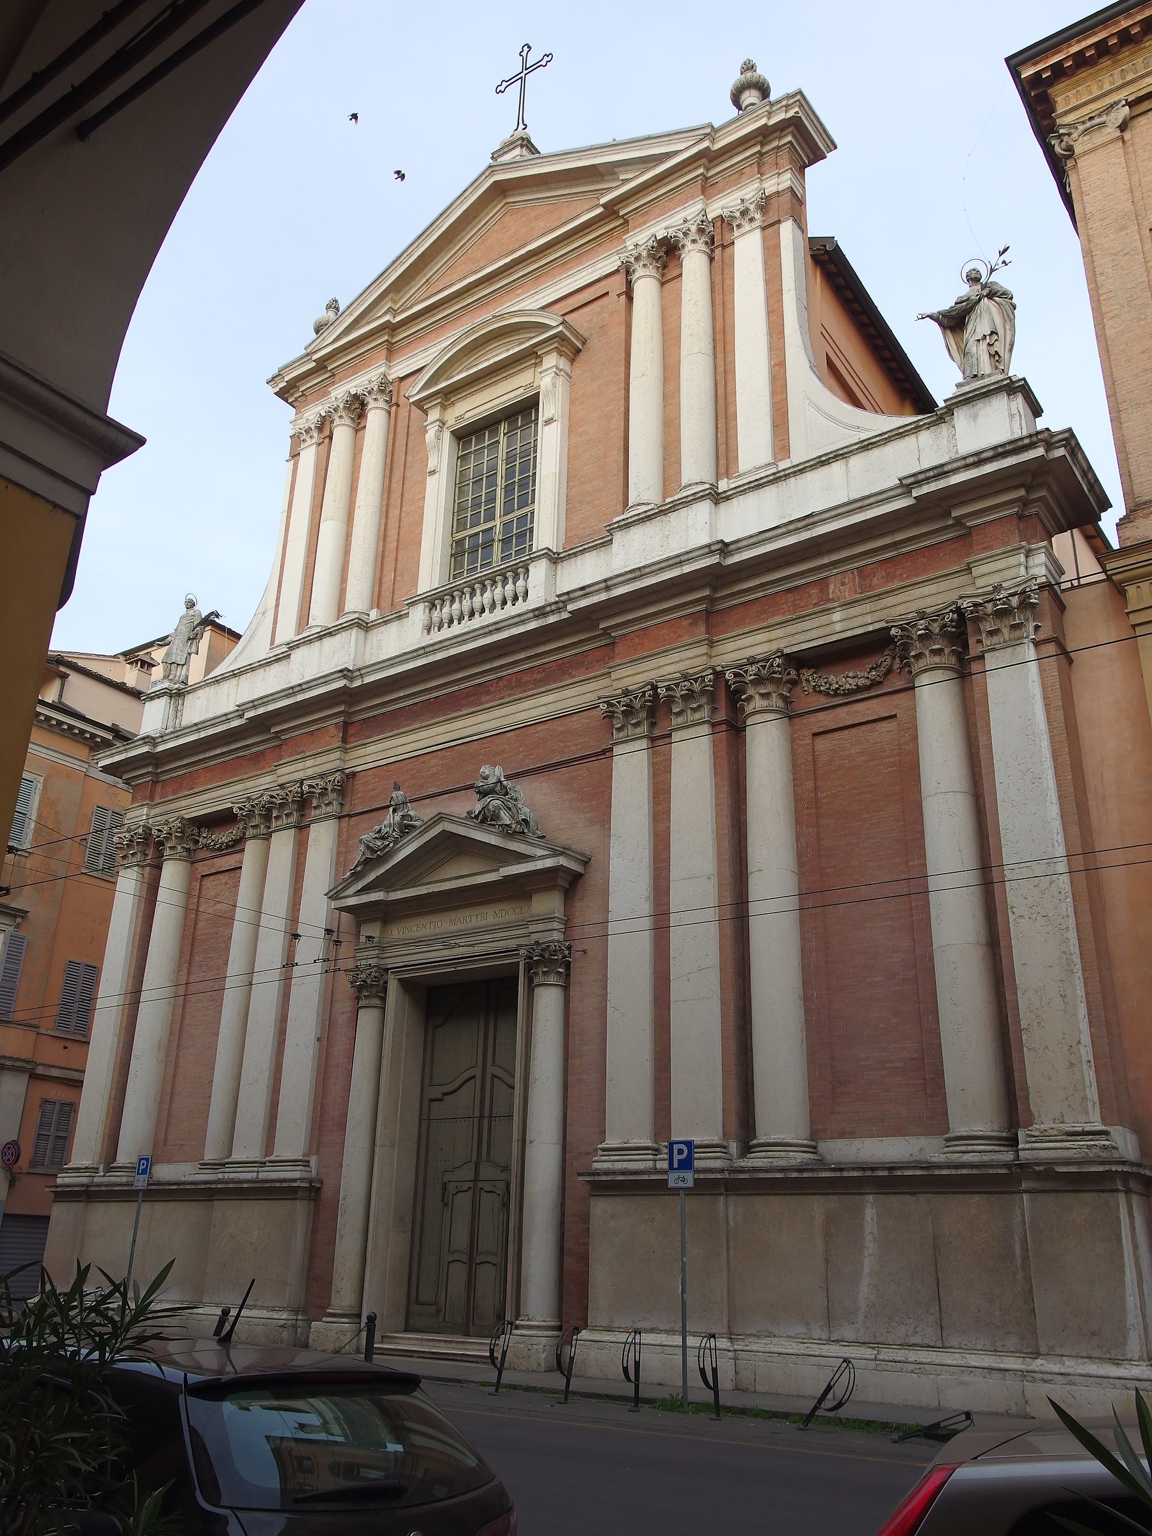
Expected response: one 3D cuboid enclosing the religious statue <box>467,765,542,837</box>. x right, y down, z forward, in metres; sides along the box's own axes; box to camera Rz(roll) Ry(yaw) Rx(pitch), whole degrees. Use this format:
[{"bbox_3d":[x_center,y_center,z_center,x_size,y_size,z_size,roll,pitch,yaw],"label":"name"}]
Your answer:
[{"bbox_3d":[-1.191,0.617,21.915,0.650,1.560,1.620,18,-27,-36],"label":"religious statue"}]

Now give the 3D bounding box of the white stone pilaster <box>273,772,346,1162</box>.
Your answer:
[{"bbox_3d":[-5.482,4.075,25.590,1.220,8.270,0.360,-14,-26,34],"label":"white stone pilaster"}]

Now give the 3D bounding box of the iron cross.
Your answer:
[{"bbox_3d":[-1.357,-17.588,32.056,1.860,3.120,0.180,-14,-26,34],"label":"iron cross"}]

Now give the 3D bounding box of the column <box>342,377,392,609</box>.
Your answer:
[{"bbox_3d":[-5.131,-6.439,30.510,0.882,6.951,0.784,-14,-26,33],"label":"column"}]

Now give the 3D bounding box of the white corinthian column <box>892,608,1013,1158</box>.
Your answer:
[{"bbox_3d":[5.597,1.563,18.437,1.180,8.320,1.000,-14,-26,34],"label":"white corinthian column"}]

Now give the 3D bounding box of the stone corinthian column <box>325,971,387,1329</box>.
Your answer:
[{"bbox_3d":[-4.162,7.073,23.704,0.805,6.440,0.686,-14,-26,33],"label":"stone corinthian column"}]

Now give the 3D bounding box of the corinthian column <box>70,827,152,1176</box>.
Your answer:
[{"bbox_3d":[-10.363,5.058,27.605,1.120,7.760,0.420,-14,-26,33],"label":"corinthian column"}]

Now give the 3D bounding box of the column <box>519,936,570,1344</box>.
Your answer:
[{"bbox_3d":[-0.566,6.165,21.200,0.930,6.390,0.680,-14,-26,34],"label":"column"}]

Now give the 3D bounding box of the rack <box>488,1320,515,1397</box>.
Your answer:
[{"bbox_3d":[-1.066,8.389,17.675,0.182,0.945,0.385,-14,-26,33],"label":"rack"}]

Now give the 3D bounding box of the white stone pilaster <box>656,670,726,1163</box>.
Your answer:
[{"bbox_3d":[1.900,2.292,20.540,1.220,8.350,0.360,-14,-26,34],"label":"white stone pilaster"}]

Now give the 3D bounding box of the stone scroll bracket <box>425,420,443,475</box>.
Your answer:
[{"bbox_3d":[-3.262,-7.315,28.527,0.450,1.230,0.280,-14,-26,34],"label":"stone scroll bracket"}]

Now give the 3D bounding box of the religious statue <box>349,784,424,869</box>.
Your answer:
[{"bbox_3d":[-3.548,1.204,23.500,1.720,1.530,0.650,-14,-26,33],"label":"religious statue"}]

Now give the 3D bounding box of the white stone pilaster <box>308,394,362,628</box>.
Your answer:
[{"bbox_3d":[-5.657,-5.819,29.012,0.860,6.450,0.800,-14,-26,33],"label":"white stone pilaster"}]

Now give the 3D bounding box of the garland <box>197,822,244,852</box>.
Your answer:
[{"bbox_3d":[-7.961,1.546,27.769,1.530,0.620,0.290,-14,-26,33],"label":"garland"}]

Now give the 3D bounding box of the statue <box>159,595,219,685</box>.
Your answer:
[{"bbox_3d":[-10.607,-3.540,33.721,1.120,2.639,0.875,-14,-26,33],"label":"statue"}]

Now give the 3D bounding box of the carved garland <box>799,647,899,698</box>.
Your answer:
[{"bbox_3d":[4.287,-1.445,19.507,1.580,0.630,0.290,-14,-26,33],"label":"carved garland"}]

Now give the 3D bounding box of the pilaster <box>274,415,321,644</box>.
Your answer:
[{"bbox_3d":[-6.986,-5.977,31.362,1.000,6.530,0.320,-14,-26,34],"label":"pilaster"}]

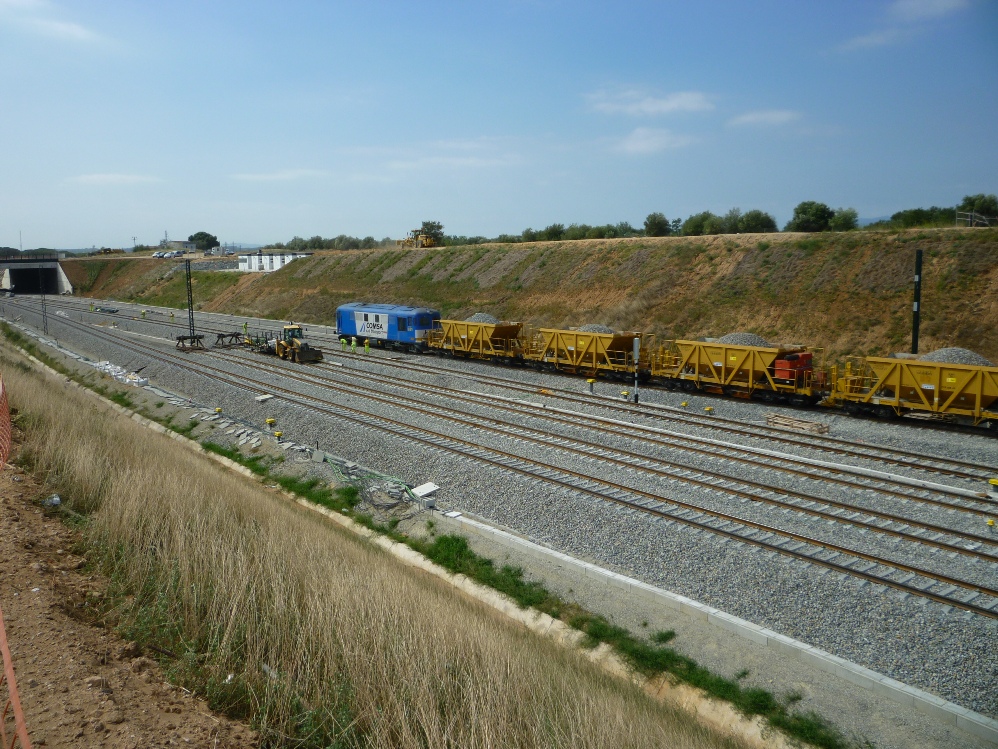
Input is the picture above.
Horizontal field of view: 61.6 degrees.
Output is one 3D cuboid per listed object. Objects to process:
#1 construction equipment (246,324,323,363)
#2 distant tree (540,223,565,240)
[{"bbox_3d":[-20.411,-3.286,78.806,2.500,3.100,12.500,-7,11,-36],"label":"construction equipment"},{"bbox_3d":[9.686,-25.469,150.000,3.880,3.590,3.880,0,9,4],"label":"distant tree"}]

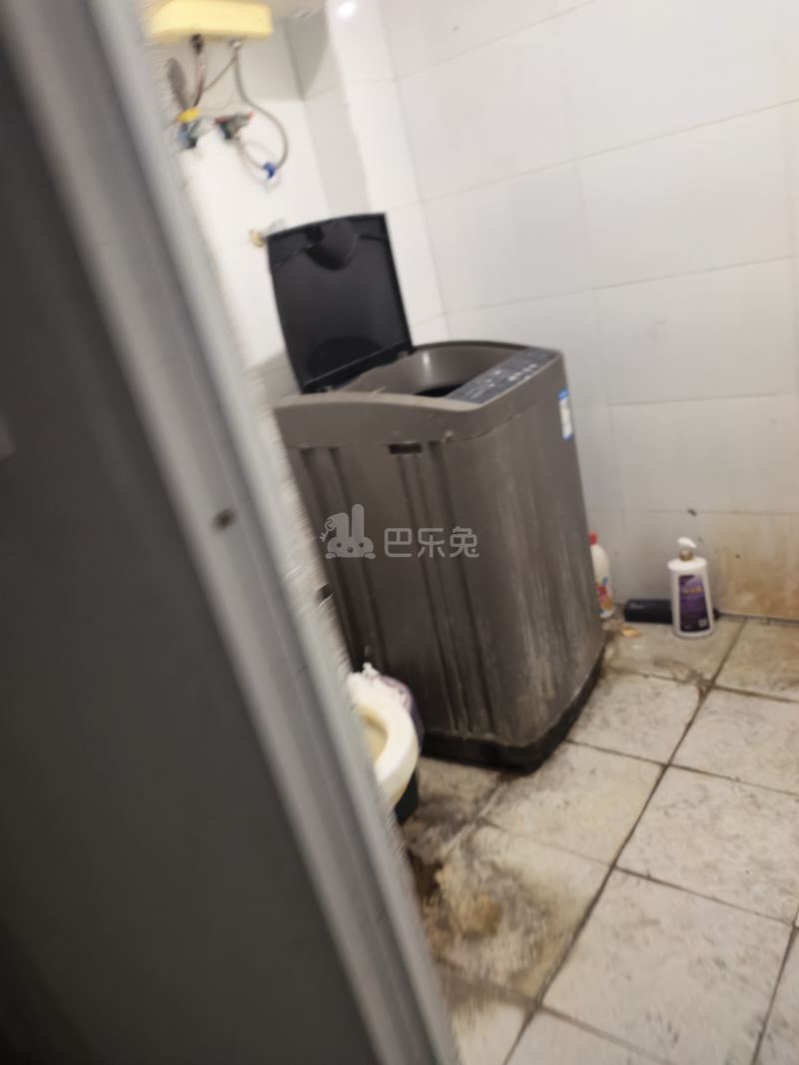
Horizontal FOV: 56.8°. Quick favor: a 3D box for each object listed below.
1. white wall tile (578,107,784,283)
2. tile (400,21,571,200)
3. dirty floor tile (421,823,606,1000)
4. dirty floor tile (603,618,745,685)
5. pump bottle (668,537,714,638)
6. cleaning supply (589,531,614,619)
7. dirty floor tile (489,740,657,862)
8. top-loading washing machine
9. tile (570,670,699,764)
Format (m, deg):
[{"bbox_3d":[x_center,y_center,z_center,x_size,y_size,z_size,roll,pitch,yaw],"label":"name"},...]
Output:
[{"bbox_3d":[0.637,-0.746,1.685,0.448,0.304,0.010,3,26,39],"label":"white wall tile"},{"bbox_3d":[0.214,-1.043,1.863,0.461,0.304,0.010,3,26,39],"label":"tile"},{"bbox_3d":[0.187,0.670,1.341,0.300,0.010,0.300,3,26,39],"label":"dirty floor tile"},{"bbox_3d":[0.716,0.298,1.976,0.300,0.010,0.322,3,26,39],"label":"dirty floor tile"},{"bbox_3d":[0.763,0.146,1.939,0.107,0.272,0.065,-8,21,17],"label":"pump bottle"},{"bbox_3d":[0.577,0.117,2.148,0.079,0.265,0.057,-2,23,28],"label":"cleaning supply"},{"bbox_3d":[0.361,0.548,1.549,0.300,0.010,0.300,3,26,39],"label":"dirty floor tile"},{"bbox_3d":[0.091,-0.122,1.774,0.513,1.232,0.507,1,25,37],"label":"top-loading washing machine"},{"bbox_3d":[0.534,0.426,1.758,0.300,0.010,0.300,3,26,39],"label":"tile"}]

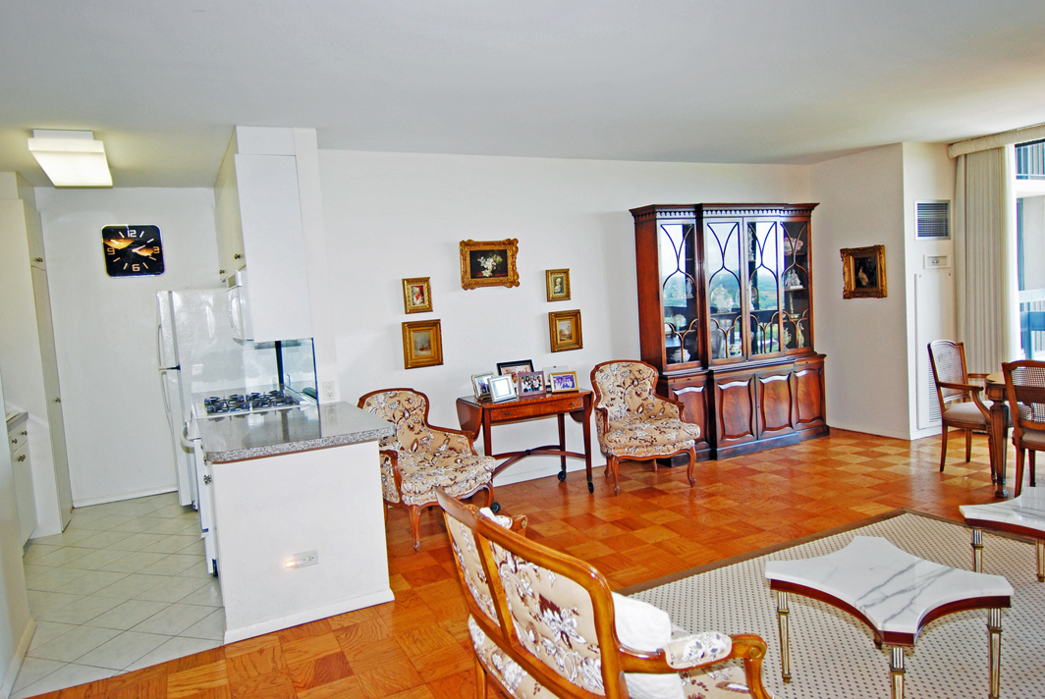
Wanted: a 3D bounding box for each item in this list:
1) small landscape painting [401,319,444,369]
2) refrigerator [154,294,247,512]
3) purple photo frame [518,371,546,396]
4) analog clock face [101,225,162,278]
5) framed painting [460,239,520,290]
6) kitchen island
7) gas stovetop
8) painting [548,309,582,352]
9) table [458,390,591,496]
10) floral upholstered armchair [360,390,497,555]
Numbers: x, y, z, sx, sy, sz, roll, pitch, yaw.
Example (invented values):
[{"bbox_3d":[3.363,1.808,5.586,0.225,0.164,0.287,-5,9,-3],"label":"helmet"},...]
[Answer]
[{"bbox_3d":[-0.741,-0.037,4.779,0.283,0.345,0.060,-6,5,-26],"label":"small landscape painting"},{"bbox_3d":[-2.626,0.382,5.508,0.773,1.740,0.735,-6,4,-29],"label":"refrigerator"},{"bbox_3d":[0.074,0.270,4.839,0.198,0.174,0.048,-5,-8,-26],"label":"purple photo frame"},{"bbox_3d":[-3.262,-0.833,5.375,0.417,0.425,0.050,-6,5,-26],"label":"analog clock face"},{"bbox_3d":[-0.259,-0.686,5.113,0.498,0.374,0.058,-5,4,-25],"label":"framed painting"},{"bbox_3d":[-1.265,0.841,3.550,0.851,0.888,1.154,-6,5,-26],"label":"kitchen island"},{"bbox_3d":[-1.930,0.373,4.489,0.609,0.063,0.763,-6,4,-29],"label":"gas stovetop"},{"bbox_3d":[0.371,-0.153,5.432,0.314,0.345,0.048,-5,4,-25],"label":"painting"},{"bbox_3d":[0.025,0.742,4.903,0.899,0.768,0.541,-5,4,-26],"label":"table"},{"bbox_3d":[-0.674,0.742,4.342,0.706,0.928,0.667,0,5,41],"label":"floral upholstered armchair"}]

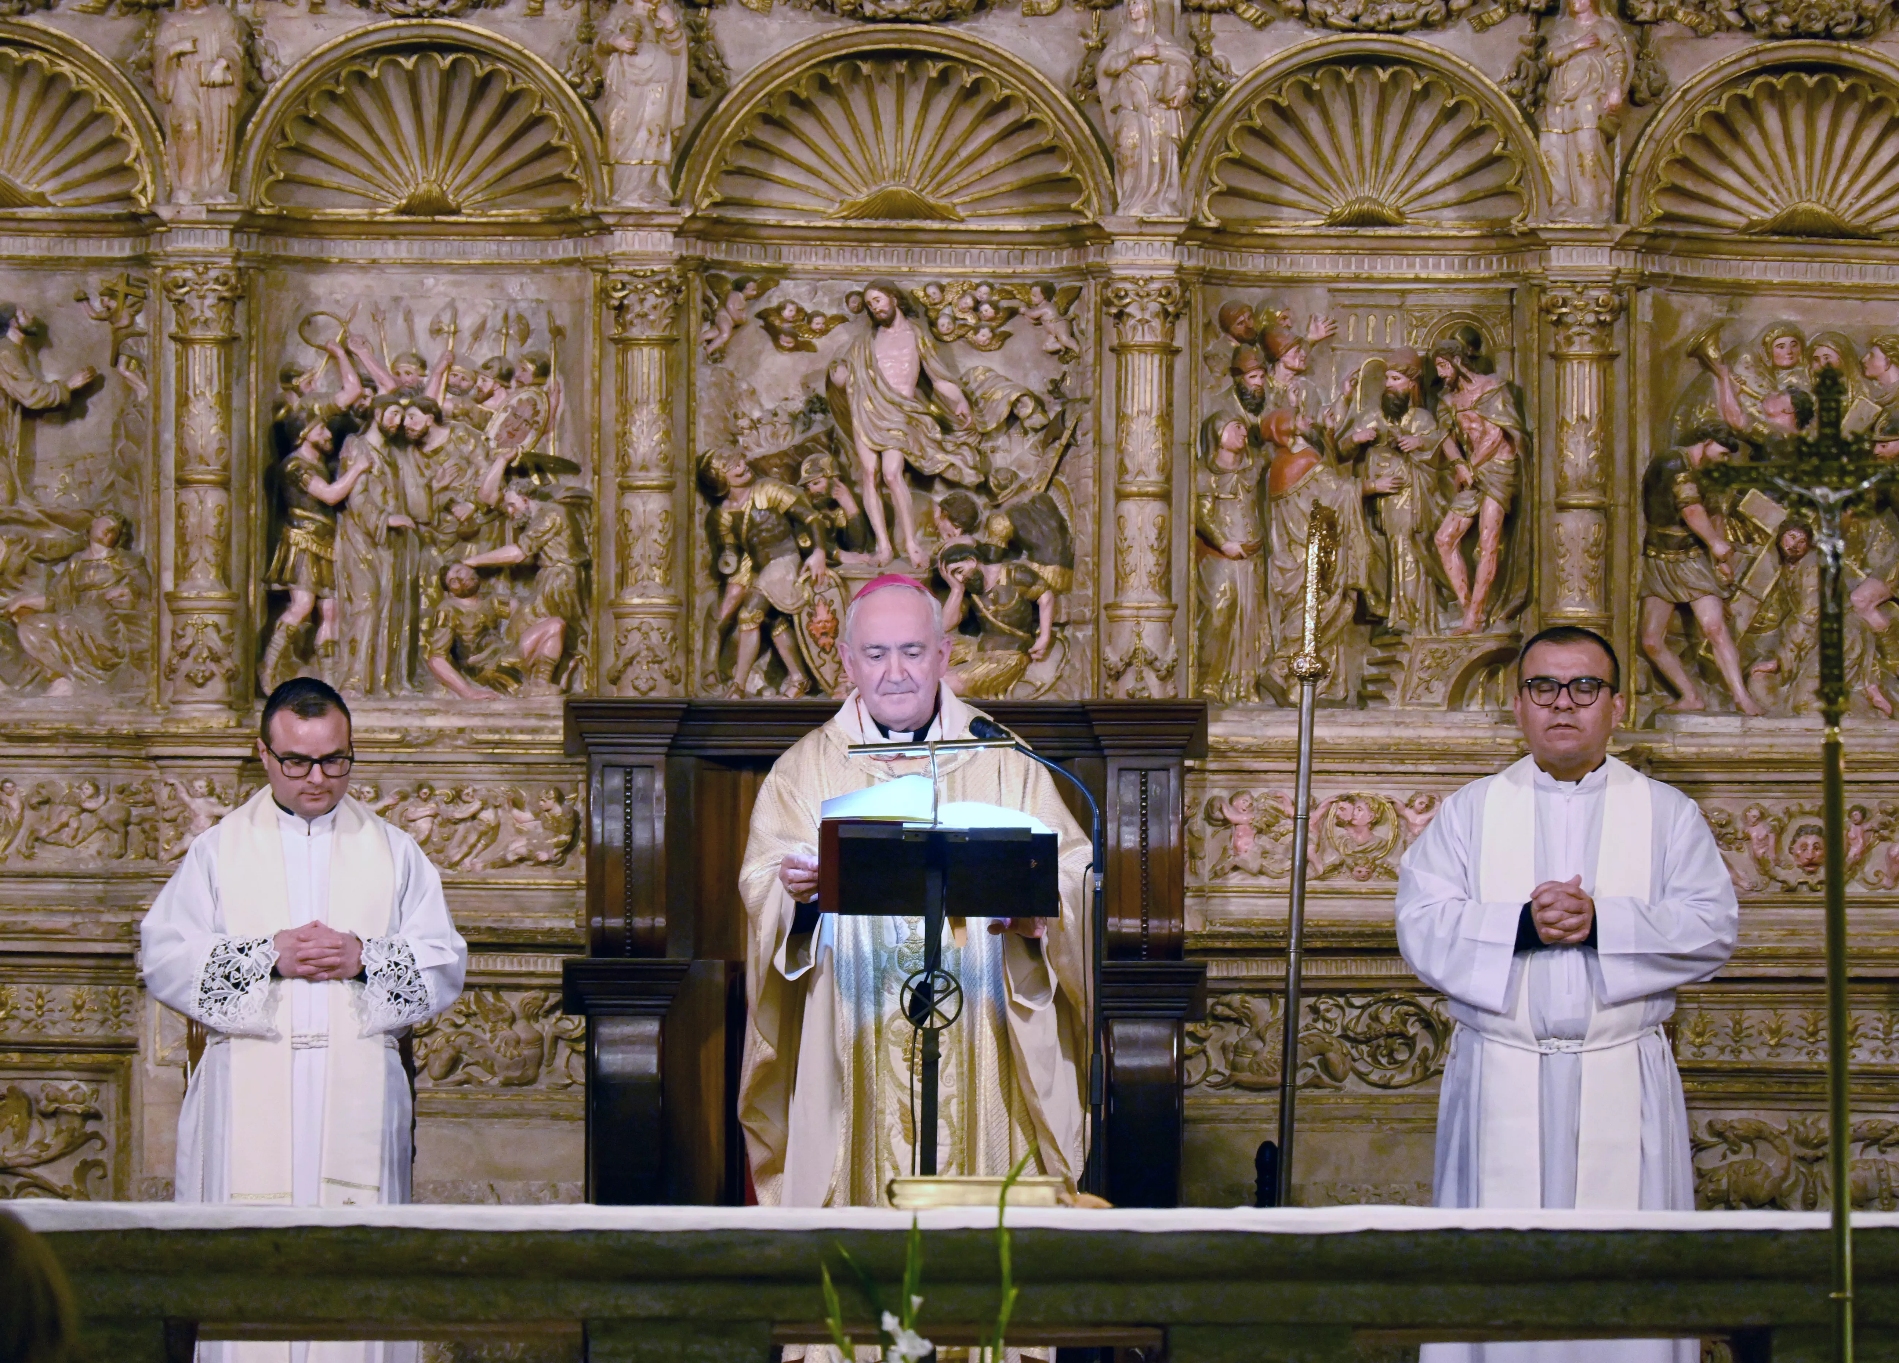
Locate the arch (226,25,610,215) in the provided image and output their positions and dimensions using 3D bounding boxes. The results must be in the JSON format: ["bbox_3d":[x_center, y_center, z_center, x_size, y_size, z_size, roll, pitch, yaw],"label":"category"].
[{"bbox_3d":[-0.908,-0.957,36.400,0.628,0.333,0.200,1,-3,-3],"label":"arch"}]

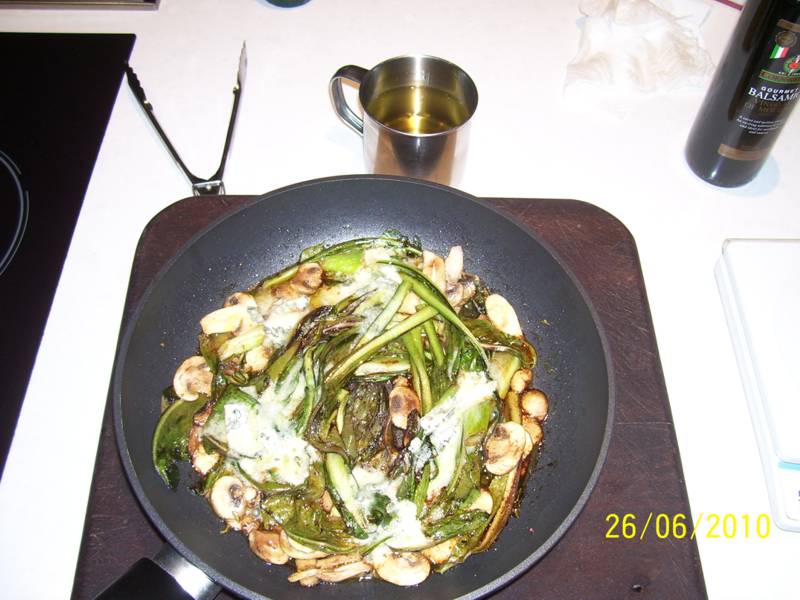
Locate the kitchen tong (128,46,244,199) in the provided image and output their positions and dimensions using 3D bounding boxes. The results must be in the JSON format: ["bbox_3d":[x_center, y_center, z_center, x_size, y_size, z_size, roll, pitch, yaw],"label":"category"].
[{"bbox_3d":[-0.175,-0.146,0.660,0.111,0.026,0.195,-9,58,-6],"label":"kitchen tong"}]

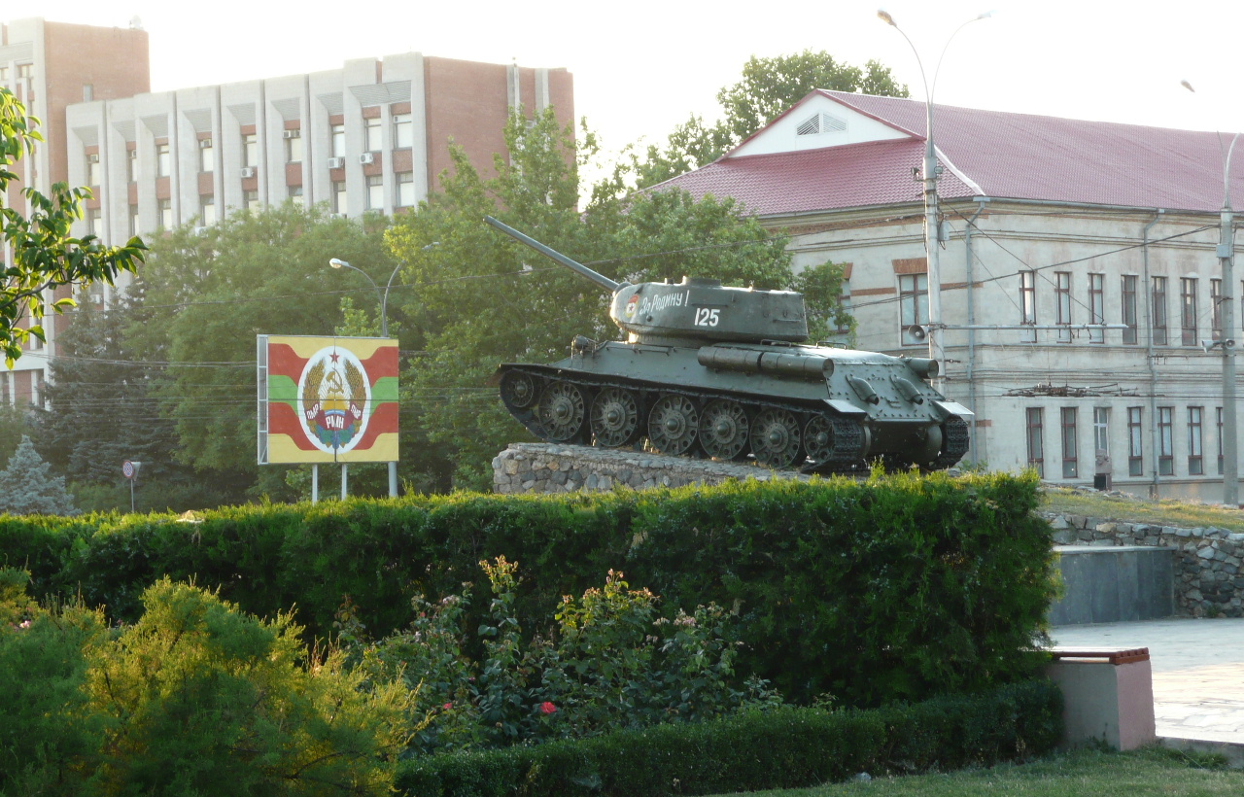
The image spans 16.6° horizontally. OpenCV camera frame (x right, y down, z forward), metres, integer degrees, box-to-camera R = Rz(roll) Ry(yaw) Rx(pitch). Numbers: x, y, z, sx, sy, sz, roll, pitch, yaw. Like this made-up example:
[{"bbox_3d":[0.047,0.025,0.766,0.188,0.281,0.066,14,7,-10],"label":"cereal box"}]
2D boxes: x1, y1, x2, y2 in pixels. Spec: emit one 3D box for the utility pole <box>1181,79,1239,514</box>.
[{"bbox_3d":[19.451,-2.956,137.171,2.950,14.450,0.600,-2,-1,0],"label":"utility pole"}]

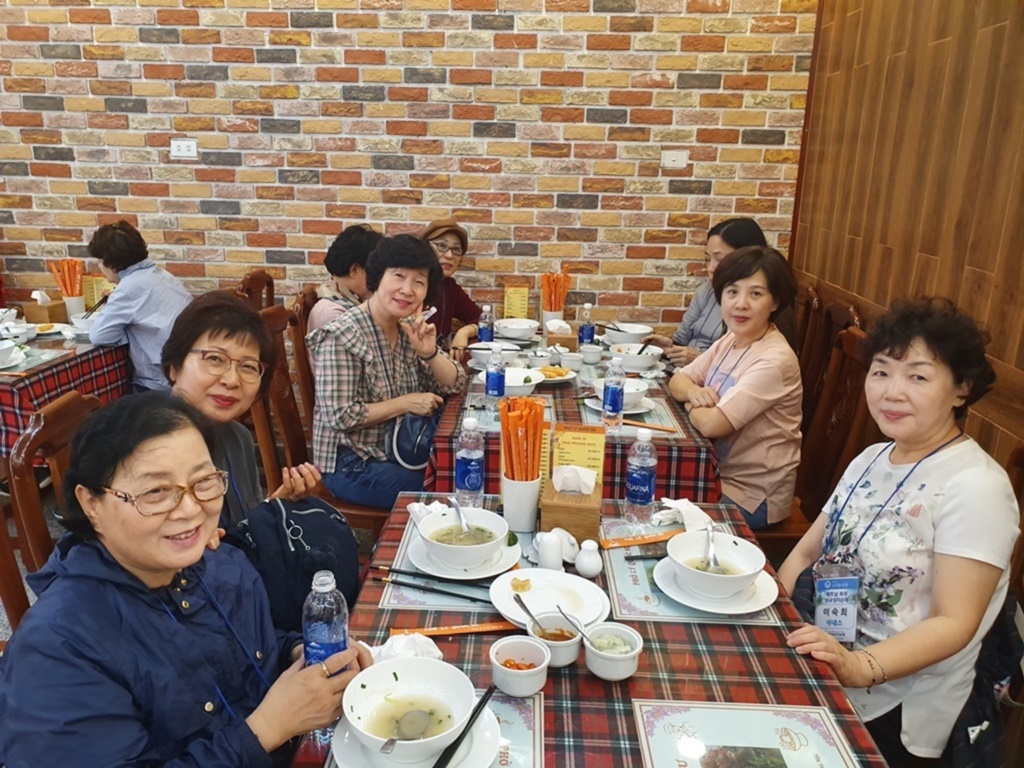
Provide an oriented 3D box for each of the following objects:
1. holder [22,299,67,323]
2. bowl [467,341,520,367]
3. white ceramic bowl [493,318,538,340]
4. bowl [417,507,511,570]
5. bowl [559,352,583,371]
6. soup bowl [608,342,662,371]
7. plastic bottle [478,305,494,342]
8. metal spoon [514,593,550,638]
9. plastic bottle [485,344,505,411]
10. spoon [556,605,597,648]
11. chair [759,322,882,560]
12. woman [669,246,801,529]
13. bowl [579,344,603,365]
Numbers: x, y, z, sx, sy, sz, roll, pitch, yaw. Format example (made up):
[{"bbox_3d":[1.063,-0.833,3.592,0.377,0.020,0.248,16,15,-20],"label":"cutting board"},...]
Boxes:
[{"bbox_3d":[-2.161,-0.333,3.559,0.123,0.083,0.123,4,16,8],"label":"holder"},{"bbox_3d":[-0.066,-0.096,2.910,0.187,0.080,0.187,2,15,1],"label":"bowl"},{"bbox_3d":[0.023,-0.240,3.443,0.204,0.063,0.204,1,16,0],"label":"white ceramic bowl"},{"bbox_3d":[-0.095,0.314,1.520,0.176,0.069,0.176,1,16,0],"label":"bowl"},{"bbox_3d":[0.232,-0.083,2.964,0.090,0.048,0.090,1,15,0],"label":"bowl"},{"bbox_3d":[0.480,-0.097,2.977,0.204,0.072,0.204,2,16,2],"label":"soup bowl"},{"bbox_3d":[-0.106,-0.219,3.127,0.063,0.213,0.063,2,16,4],"label":"plastic bottle"},{"bbox_3d":[0.043,0.394,1.256,0.125,0.016,0.026,49,36,17],"label":"metal spoon"},{"bbox_3d":[-0.053,-0.020,2.445,0.063,0.213,0.063,2,16,4],"label":"plastic bottle"},{"bbox_3d":[0.117,0.400,1.218,0.125,0.018,0.026,45,29,9],"label":"spoon"},{"bbox_3d":[0.866,0.338,2.493,0.500,1.020,0.440,2,15,1],"label":"chair"},{"bbox_3d":[0.636,0.243,2.321,0.600,1.298,0.500,-5,17,-20],"label":"woman"},{"bbox_3d":[0.323,-0.119,3.119,0.093,0.053,0.093,2,16,2],"label":"bowl"}]

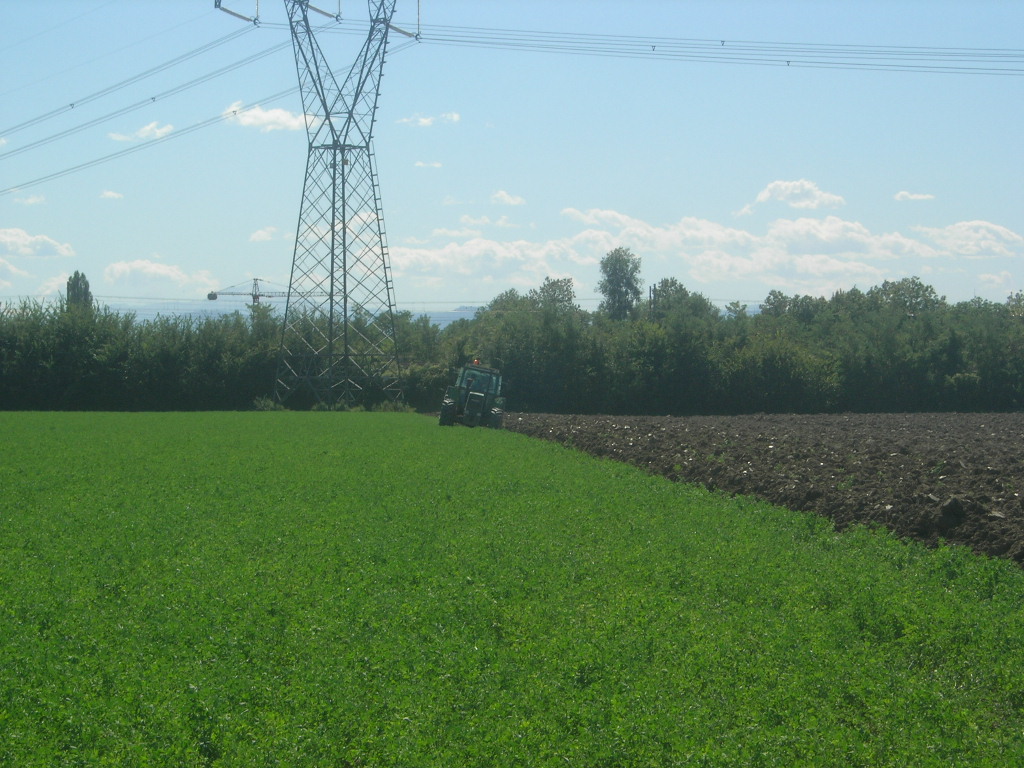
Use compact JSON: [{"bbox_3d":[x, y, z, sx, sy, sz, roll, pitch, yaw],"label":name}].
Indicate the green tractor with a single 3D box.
[{"bbox_3d":[-1.320,0.500,125.000,2.360,2.850,4.300,10,0,-2],"label":"green tractor"}]

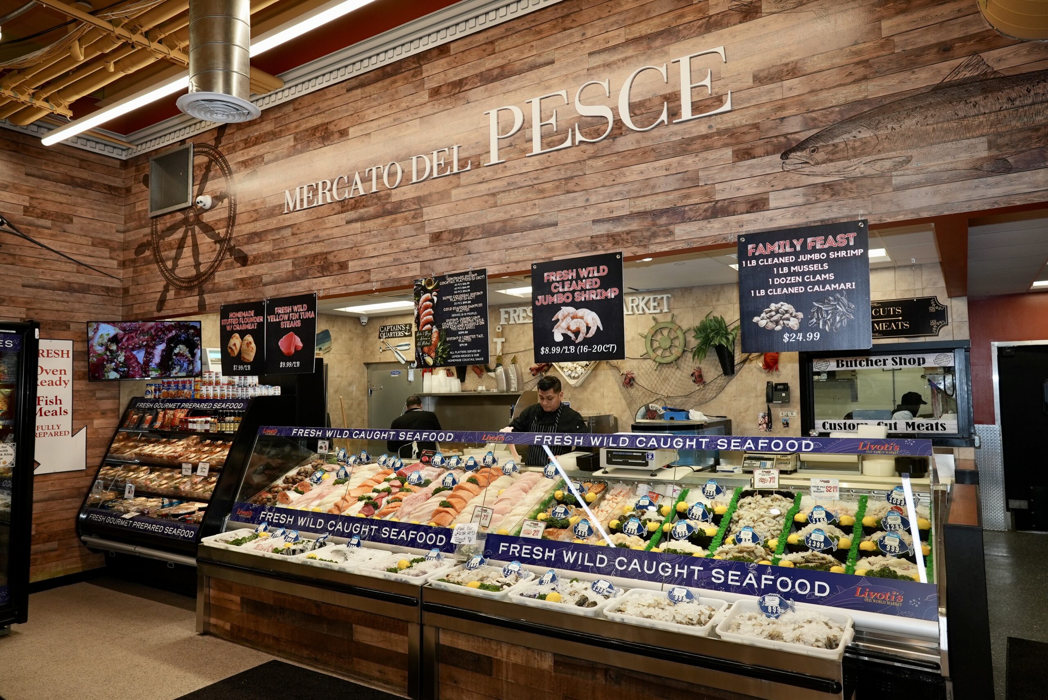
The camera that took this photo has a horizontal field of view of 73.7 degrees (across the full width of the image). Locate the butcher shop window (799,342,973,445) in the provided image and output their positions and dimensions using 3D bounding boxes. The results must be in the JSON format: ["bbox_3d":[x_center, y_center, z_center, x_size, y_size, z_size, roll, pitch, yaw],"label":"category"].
[{"bbox_3d":[3.005,0.369,5.870,1.280,0.824,0.140,-3,-5,33],"label":"butcher shop window"}]

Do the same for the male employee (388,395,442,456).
[{"bbox_3d":[-1.093,1.314,7.197,0.540,1.670,0.460,-1,-4,8],"label":"male employee"}]

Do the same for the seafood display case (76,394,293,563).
[{"bbox_3d":[-3.039,1.268,6.237,1.960,1.680,0.880,-3,-5,33],"label":"seafood display case"}]

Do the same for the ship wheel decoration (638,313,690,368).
[{"bbox_3d":[1.385,-0.087,6.971,0.550,0.550,0.060,-3,-5,33],"label":"ship wheel decoration"}]

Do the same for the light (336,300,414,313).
[{"bbox_3d":[-1.658,-0.529,8.316,1.220,0.080,0.600,-3,-5,33],"label":"light"}]

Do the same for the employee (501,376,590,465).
[{"bbox_3d":[0.154,1.080,4.931,0.620,1.775,0.460,-3,-5,28],"label":"employee"}]

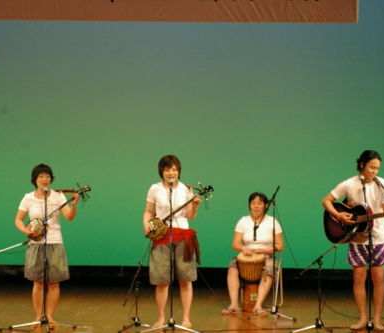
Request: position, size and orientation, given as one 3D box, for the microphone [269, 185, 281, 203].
[{"bbox_3d":[0.816,0.266,20.550,0.045,0.200,0.045,31,18,13],"label":"microphone"}]

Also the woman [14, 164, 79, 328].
[{"bbox_3d":[-1.366,0.744,19.550,0.590,1.530,0.420,0,1,-3],"label":"woman"}]

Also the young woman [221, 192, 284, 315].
[{"bbox_3d":[0.619,0.880,21.300,0.600,1.220,0.760,0,1,12],"label":"young woman"}]

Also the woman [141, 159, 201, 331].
[{"bbox_3d":[-0.192,0.701,19.550,0.540,1.610,0.420,0,1,-2],"label":"woman"}]

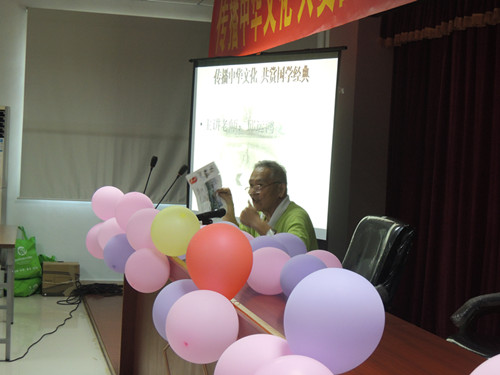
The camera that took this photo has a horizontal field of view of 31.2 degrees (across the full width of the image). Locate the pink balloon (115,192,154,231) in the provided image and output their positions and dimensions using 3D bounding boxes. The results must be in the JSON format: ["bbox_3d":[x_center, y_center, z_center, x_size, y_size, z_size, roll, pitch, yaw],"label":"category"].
[{"bbox_3d":[-0.620,0.134,4.850,0.214,0.222,0.214,2,2,-13],"label":"pink balloon"}]

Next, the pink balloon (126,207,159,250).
[{"bbox_3d":[-0.466,0.202,4.150,0.211,0.219,0.211,2,2,-13],"label":"pink balloon"}]

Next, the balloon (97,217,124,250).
[{"bbox_3d":[-0.766,0.282,5.100,0.211,0.219,0.211,2,2,-13],"label":"balloon"}]

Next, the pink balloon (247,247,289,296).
[{"bbox_3d":[0.073,0.322,3.450,0.181,0.188,0.181,2,2,-13],"label":"pink balloon"}]

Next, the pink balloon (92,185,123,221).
[{"bbox_3d":[-0.837,0.095,5.300,0.204,0.212,0.204,2,2,-13],"label":"pink balloon"}]

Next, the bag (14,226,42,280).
[{"bbox_3d":[-2.056,0.632,8.200,0.330,0.540,0.200,2,2,-13],"label":"bag"}]

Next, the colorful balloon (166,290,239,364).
[{"bbox_3d":[-0.137,0.406,2.600,0.212,0.220,0.212,2,2,-13],"label":"colorful balloon"}]

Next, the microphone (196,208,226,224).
[{"bbox_3d":[-0.215,0.151,4.650,0.200,0.070,0.055,-16,5,-7],"label":"microphone"}]

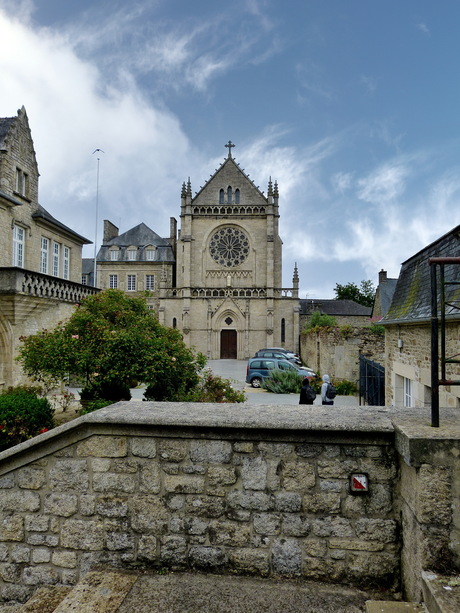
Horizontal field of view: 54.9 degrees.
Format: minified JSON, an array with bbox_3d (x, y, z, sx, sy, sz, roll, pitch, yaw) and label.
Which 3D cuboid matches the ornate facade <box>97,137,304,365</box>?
[{"bbox_3d":[-3.356,-6.268,59.478,24.240,25.930,13.000,1,-3,3],"label":"ornate facade"}]

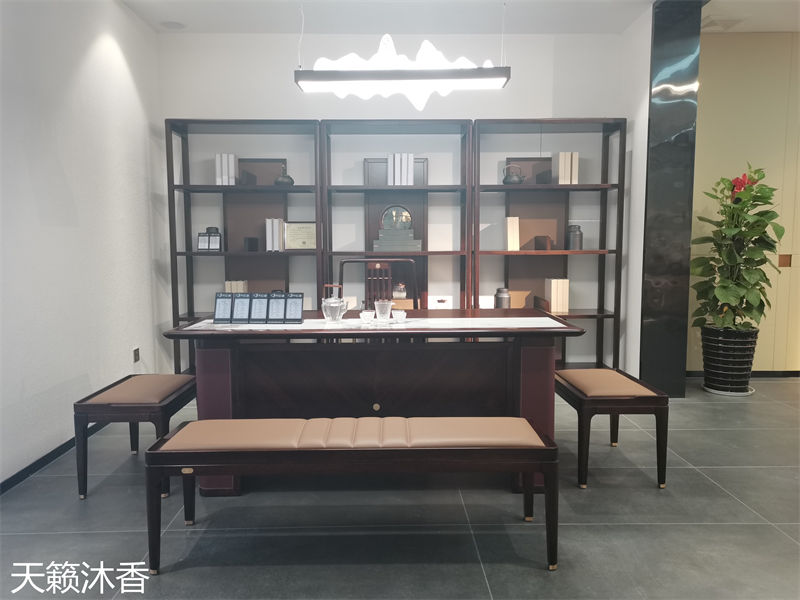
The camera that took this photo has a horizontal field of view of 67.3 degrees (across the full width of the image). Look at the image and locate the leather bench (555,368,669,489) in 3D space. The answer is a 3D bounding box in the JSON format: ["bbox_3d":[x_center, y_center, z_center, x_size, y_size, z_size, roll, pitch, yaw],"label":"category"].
[{"bbox_3d":[1.008,0.621,3.013,0.392,0.432,0.593,0,5,-2],"label":"leather bench"}]

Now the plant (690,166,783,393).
[{"bbox_3d":[2.494,-0.161,4.515,0.630,1.702,0.600,0,5,0],"label":"plant"}]

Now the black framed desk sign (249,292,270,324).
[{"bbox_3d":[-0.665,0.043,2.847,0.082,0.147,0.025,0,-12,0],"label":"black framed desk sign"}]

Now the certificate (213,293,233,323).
[{"bbox_3d":[-0.833,0.043,2.850,0.082,0.147,0.025,0,-12,0],"label":"certificate"}]

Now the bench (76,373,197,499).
[{"bbox_3d":[-1.221,0.635,2.914,0.392,0.432,0.593,0,5,-2],"label":"bench"}]

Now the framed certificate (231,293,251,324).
[{"bbox_3d":[-0.749,0.043,2.849,0.082,0.147,0.025,0,-12,0],"label":"framed certificate"}]

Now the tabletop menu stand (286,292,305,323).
[{"bbox_3d":[-0.499,0.043,2.844,0.082,0.147,0.025,0,-12,0],"label":"tabletop menu stand"}]

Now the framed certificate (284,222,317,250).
[{"bbox_3d":[-0.697,-0.461,4.365,0.278,0.205,0.025,0,5,0],"label":"framed certificate"}]

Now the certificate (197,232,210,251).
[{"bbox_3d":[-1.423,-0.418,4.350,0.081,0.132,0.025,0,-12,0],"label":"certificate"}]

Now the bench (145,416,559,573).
[{"bbox_3d":[-0.159,0.698,2.214,1.377,0.433,0.369,0,5,-1],"label":"bench"}]

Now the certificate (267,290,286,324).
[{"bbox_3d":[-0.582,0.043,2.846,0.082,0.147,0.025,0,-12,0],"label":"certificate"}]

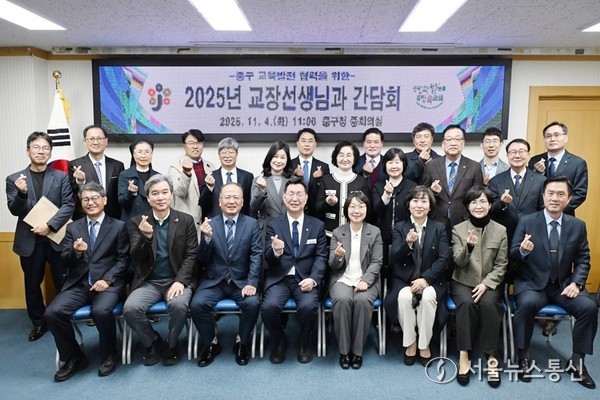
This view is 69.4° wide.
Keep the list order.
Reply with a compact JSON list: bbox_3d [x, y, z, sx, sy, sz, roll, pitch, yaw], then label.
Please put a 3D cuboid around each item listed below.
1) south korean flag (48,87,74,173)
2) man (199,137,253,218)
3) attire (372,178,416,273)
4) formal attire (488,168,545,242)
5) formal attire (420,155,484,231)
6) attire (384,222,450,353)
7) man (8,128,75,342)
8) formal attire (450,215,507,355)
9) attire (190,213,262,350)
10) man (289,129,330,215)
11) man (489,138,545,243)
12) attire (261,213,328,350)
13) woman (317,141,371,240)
[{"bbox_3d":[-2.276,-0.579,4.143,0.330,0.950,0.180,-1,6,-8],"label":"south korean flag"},{"bbox_3d":[-0.660,0.284,3.866,0.520,1.680,0.380,-1,6,-7],"label":"man"},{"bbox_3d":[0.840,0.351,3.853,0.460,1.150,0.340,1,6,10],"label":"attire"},{"bbox_3d":[1.734,0.419,3.476,0.530,1.360,0.370,2,6,17],"label":"formal attire"},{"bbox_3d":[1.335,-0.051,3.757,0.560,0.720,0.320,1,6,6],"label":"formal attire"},{"bbox_3d":[0.873,0.594,3.277,0.480,0.910,0.620,1,6,8],"label":"attire"},{"bbox_3d":[-2.055,0.274,3.432,0.540,1.670,0.360,-2,7,-20],"label":"man"},{"bbox_3d":[1.349,0.610,3.275,0.443,0.916,0.670,2,6,20],"label":"formal attire"},{"bbox_3d":[-0.545,0.589,3.272,0.540,0.980,0.620,0,6,-4],"label":"attire"},{"bbox_3d":[0.089,0.207,4.089,0.540,1.745,0.400,0,5,0],"label":"man"},{"bbox_3d":[1.728,0.329,3.467,0.530,1.620,0.400,2,6,17],"label":"man"},{"bbox_3d":[-0.041,0.581,3.255,0.500,0.960,0.640,0,6,0],"label":"attire"},{"bbox_3d":[0.385,0.299,3.868,0.500,1.650,0.360,0,6,3],"label":"woman"}]

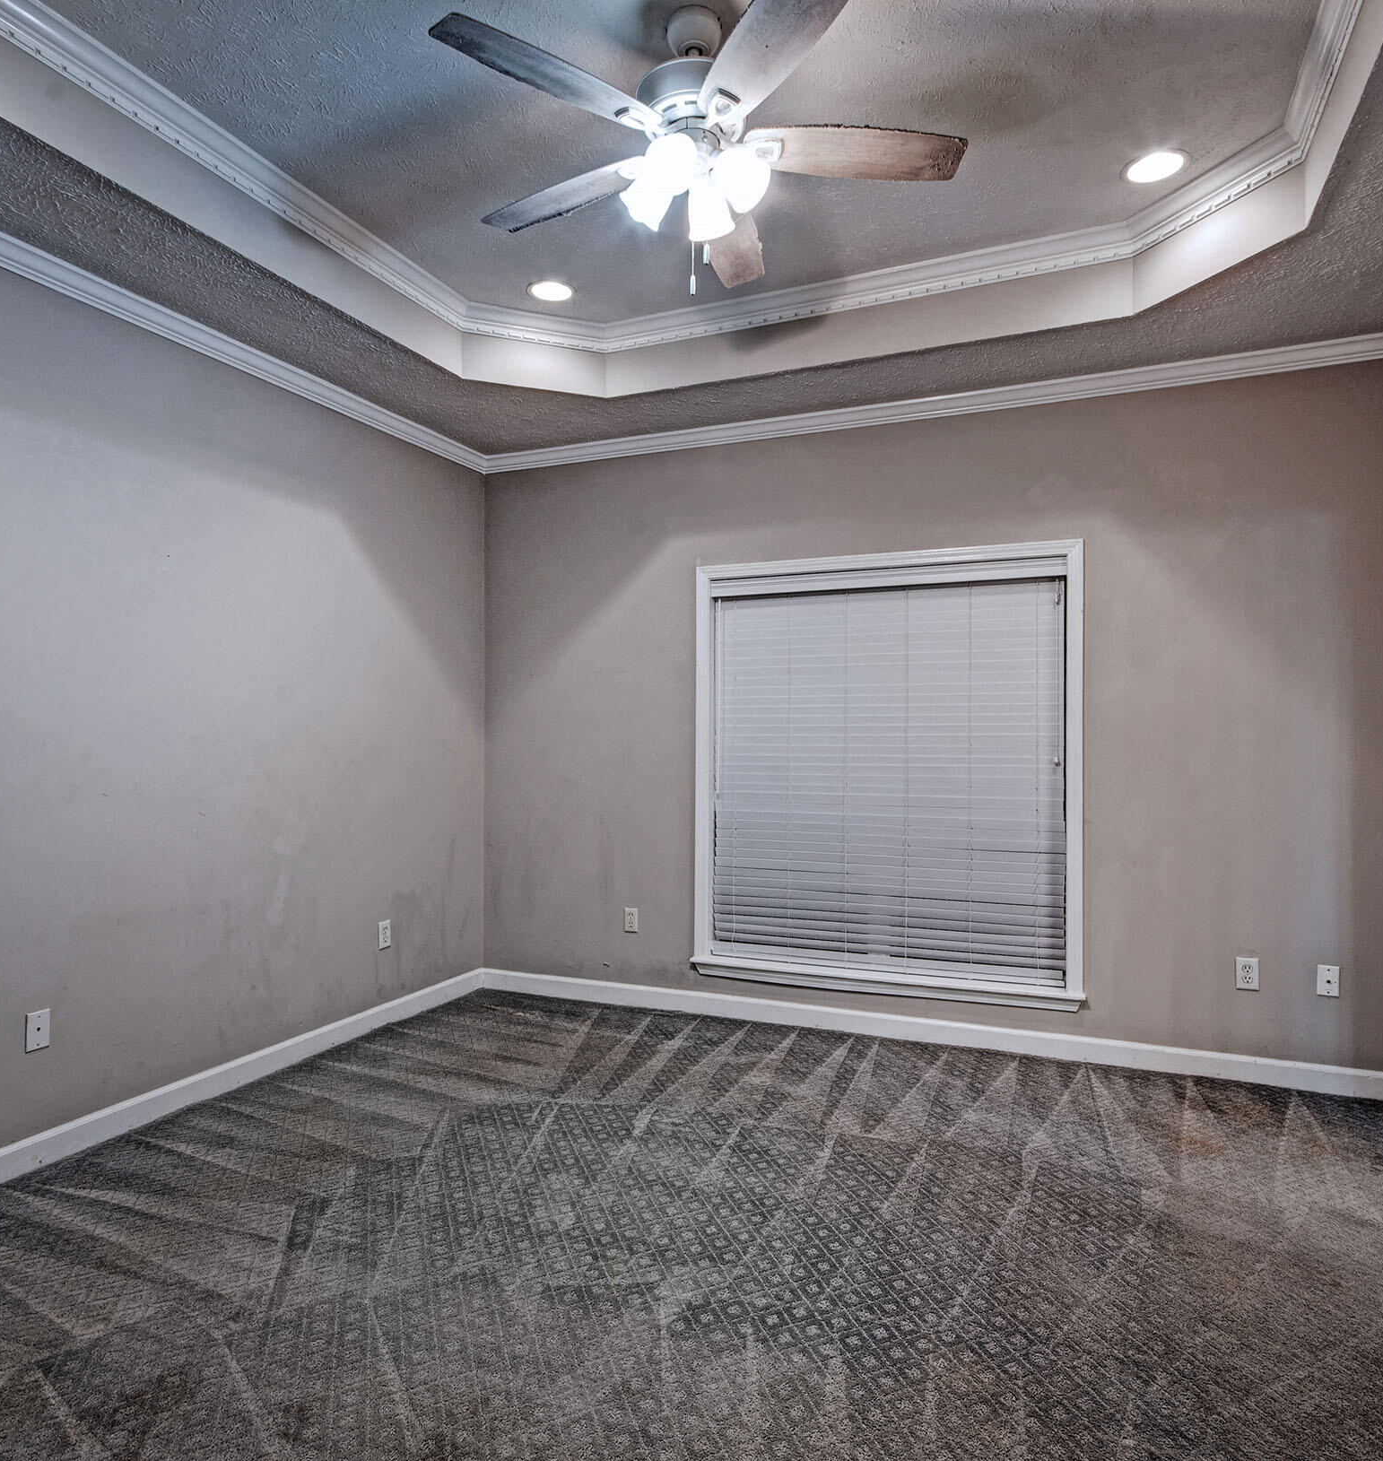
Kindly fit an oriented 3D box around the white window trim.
[{"bbox_3d":[0.794,0.184,3.967,1.671,1.881,0.080,0,0,22],"label":"white window trim"}]

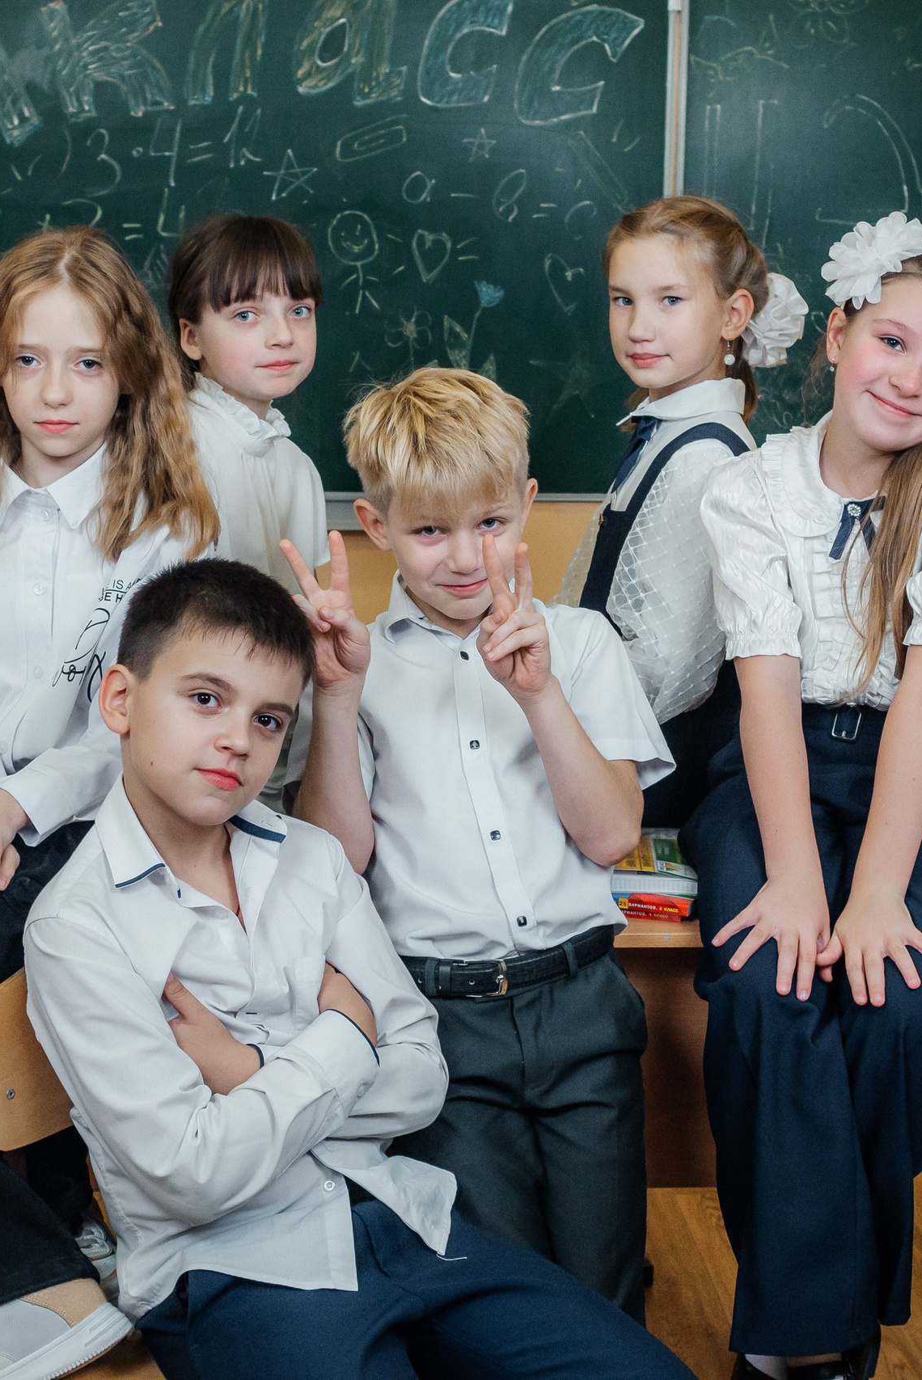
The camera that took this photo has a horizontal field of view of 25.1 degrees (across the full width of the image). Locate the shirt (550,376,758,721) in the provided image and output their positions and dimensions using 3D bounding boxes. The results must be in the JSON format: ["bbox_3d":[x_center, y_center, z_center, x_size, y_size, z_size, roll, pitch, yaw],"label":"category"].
[{"bbox_3d":[0.229,-0.153,2.312,0.230,0.400,0.290,-6,10,-38],"label":"shirt"}]

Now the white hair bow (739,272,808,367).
[{"bbox_3d":[0.350,-0.417,2.340,0.075,0.110,0.095,-6,11,-39],"label":"white hair bow"}]

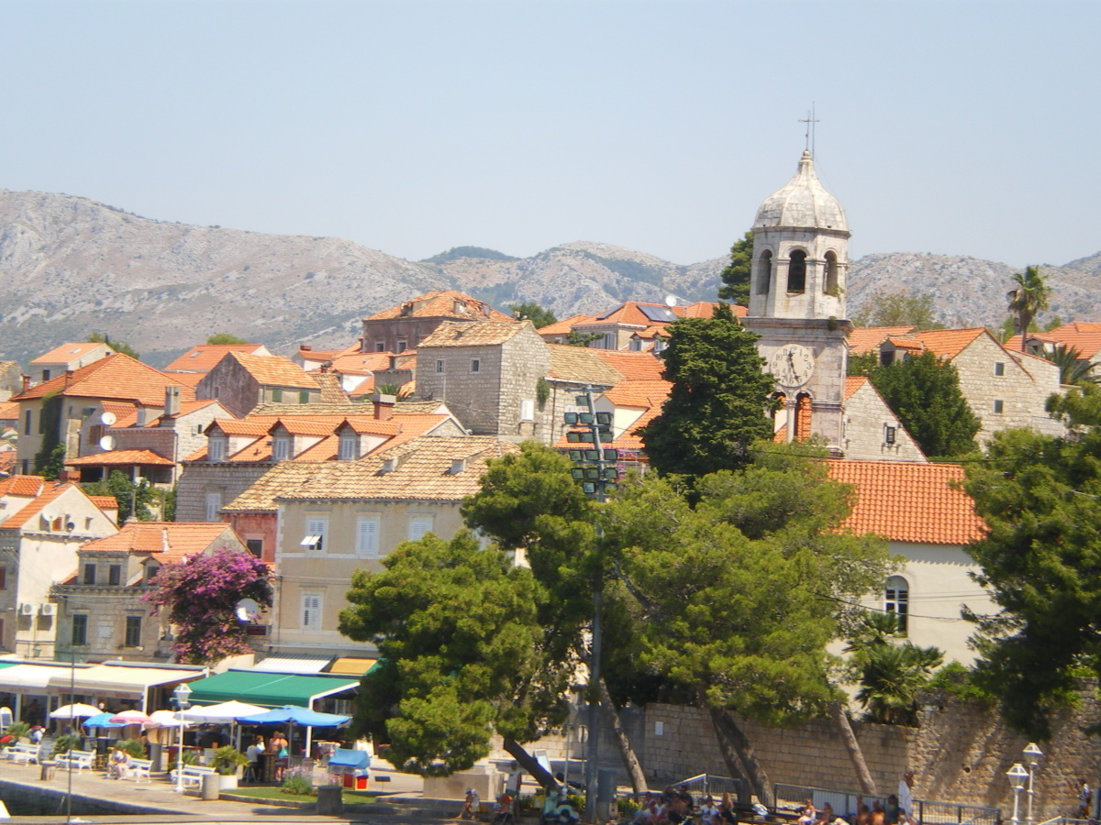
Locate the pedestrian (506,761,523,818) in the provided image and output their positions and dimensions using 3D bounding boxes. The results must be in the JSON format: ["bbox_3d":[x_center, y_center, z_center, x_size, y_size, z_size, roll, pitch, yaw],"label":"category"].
[{"bbox_3d":[-1.129,11.761,107.000,0.520,1.740,0.360,1,-5,30],"label":"pedestrian"}]

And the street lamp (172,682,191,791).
[{"bbox_3d":[-13.352,11.822,124.500,0.640,3.950,0.640,3,-4,0],"label":"street lamp"}]

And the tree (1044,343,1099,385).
[{"bbox_3d":[33.242,-2.343,219.872,3.900,4.200,3.900,3,-4,0],"label":"tree"}]

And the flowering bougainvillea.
[{"bbox_3d":[-13.967,7.909,140.000,4.400,4.900,3.000,1,-5,30],"label":"flowering bougainvillea"}]

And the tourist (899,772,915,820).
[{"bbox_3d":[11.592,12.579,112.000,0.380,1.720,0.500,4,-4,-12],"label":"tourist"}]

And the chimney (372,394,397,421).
[{"bbox_3d":[-8.484,-0.280,175.000,0.930,1.400,0.930,5,-5,-30],"label":"chimney"}]

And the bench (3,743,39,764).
[{"bbox_3d":[-21.410,13.810,138.800,0.650,0.830,1.900,6,-4,-38],"label":"bench"}]

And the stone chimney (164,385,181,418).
[{"bbox_3d":[-20.893,-0.609,190.000,0.600,1.650,0.600,5,-5,-30],"label":"stone chimney"}]

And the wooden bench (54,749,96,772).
[{"bbox_3d":[-18.591,13.652,134.500,0.650,0.830,1.900,6,-4,-38],"label":"wooden bench"}]

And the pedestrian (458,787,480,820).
[{"bbox_3d":[-2.522,12.018,105.500,0.650,1.000,0.500,4,-4,-17],"label":"pedestrian"}]

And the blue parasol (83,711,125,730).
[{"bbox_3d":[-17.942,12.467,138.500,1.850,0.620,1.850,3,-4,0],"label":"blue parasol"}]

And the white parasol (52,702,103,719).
[{"bbox_3d":[-17.865,12.111,129.000,1.950,2.350,1.950,-1,-5,40],"label":"white parasol"}]

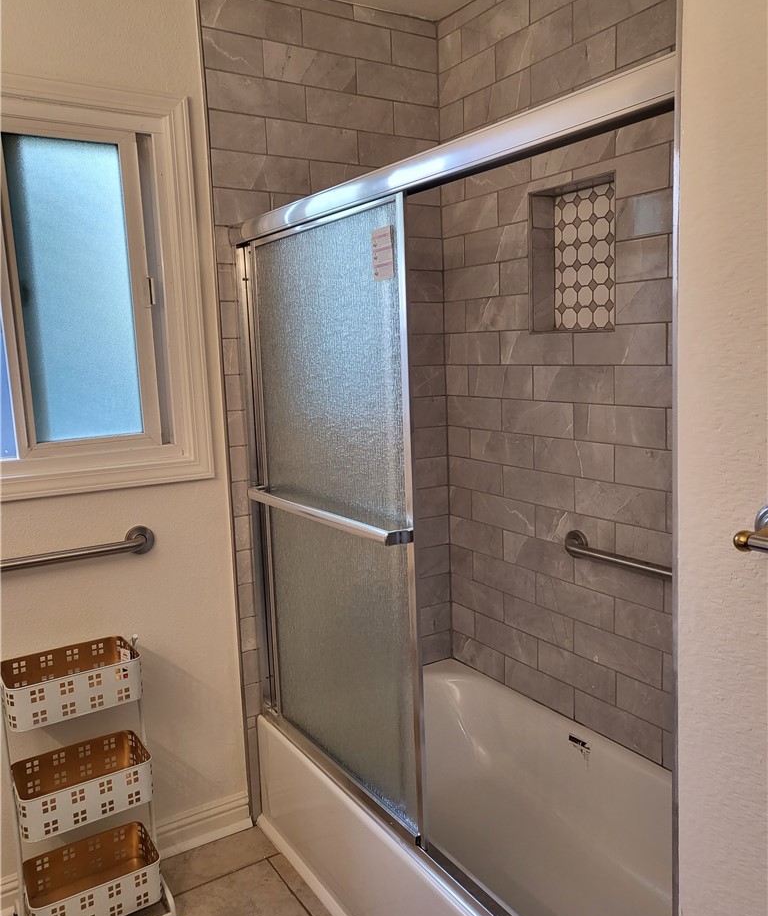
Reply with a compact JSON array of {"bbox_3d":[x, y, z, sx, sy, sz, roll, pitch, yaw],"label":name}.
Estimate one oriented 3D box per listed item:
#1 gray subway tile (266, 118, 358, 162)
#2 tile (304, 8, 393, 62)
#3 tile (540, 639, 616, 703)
[{"bbox_3d":[-0.209,-0.941,2.298,0.304,0.101,0.009,-7,9,-32],"label":"gray subway tile"},{"bbox_3d":[-0.109,-1.266,2.324,0.304,0.101,0.009,-7,9,-32],"label":"tile"},{"bbox_3d":[0.563,0.624,2.275,0.009,0.101,0.304,-7,9,-32],"label":"tile"}]

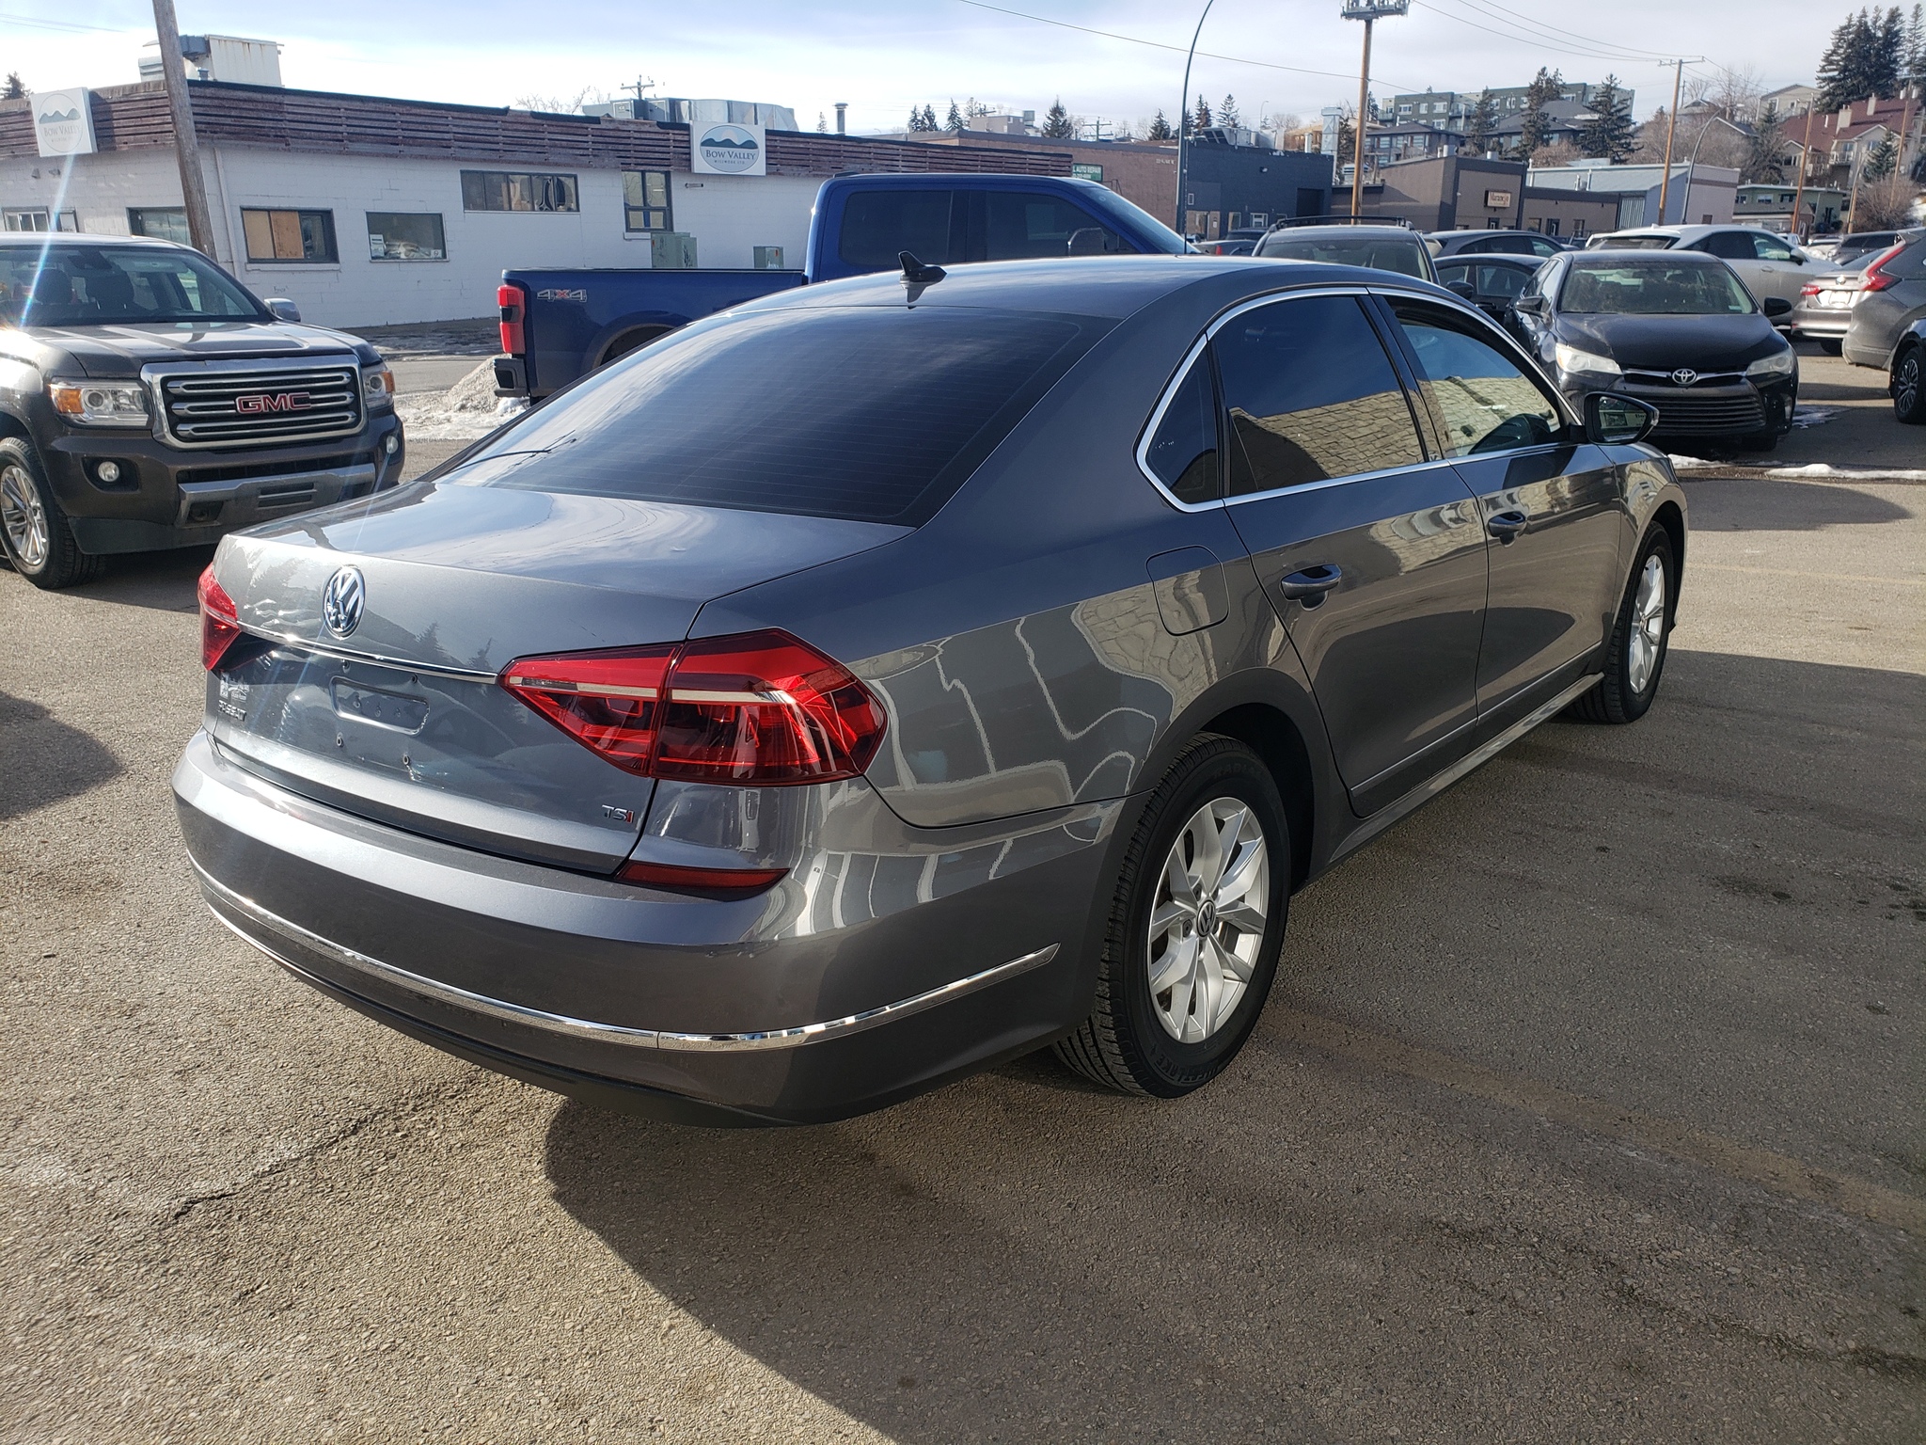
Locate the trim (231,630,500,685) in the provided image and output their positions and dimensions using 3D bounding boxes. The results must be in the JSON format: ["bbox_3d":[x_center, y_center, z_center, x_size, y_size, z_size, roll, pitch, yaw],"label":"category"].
[{"bbox_3d":[-0.922,-0.109,2.165,0.745,0.024,0.040,10,20,38],"label":"trim"}]

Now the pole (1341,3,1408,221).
[{"bbox_3d":[13.295,-20.011,48.422,2.200,11.000,0.600,3,17,16],"label":"pole"}]

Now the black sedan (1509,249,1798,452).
[{"bbox_3d":[5.800,-3.310,12.530,1.860,1.470,4.850,4,18,15],"label":"black sedan"}]

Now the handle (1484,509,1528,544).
[{"bbox_3d":[1.311,-0.476,3.497,0.065,0.070,0.245,11,21,38],"label":"handle"}]

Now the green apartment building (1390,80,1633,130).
[{"bbox_3d":[110.100,-117.500,289.700,38.000,13.000,26.000,14,22,42],"label":"green apartment building"}]

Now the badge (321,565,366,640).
[{"bbox_3d":[-0.923,-0.178,2.148,0.118,0.118,0.016,10,10,38],"label":"badge"}]

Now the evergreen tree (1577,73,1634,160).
[{"bbox_3d":[57.671,-53.615,130.000,5.300,10.500,5.300,6,18,24],"label":"evergreen tree"}]

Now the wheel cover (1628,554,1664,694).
[{"bbox_3d":[2.184,-0.322,4.716,0.100,0.450,0.450,10,20,35],"label":"wheel cover"}]

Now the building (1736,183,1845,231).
[{"bbox_3d":[89.700,-57.000,164.200,16.000,6.300,10.000,-8,18,-26],"label":"building"}]

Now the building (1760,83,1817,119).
[{"bbox_3d":[105.140,-76.956,183.261,10.000,7.500,11.000,8,19,30],"label":"building"}]

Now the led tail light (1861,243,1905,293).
[{"bbox_3d":[9.668,-4.767,15.200,0.400,0.520,0.320,5,18,22],"label":"led tail light"}]

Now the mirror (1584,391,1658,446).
[{"bbox_3d":[1.780,-0.820,3.887,0.210,0.150,0.150,10,20,38],"label":"mirror"}]

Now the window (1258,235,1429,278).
[{"bbox_3d":[2.900,-3.430,11.000,1.380,0.130,0.780,4,54,15],"label":"window"}]

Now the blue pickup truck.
[{"bbox_3d":[-0.090,-2.920,10.780,6.300,2.040,2.100,3,16,11],"label":"blue pickup truck"}]

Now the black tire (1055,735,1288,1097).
[{"bbox_3d":[0.371,0.343,2.683,0.220,0.662,0.662,11,21,38],"label":"black tire"}]

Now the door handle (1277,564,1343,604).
[{"bbox_3d":[0.640,-0.254,2.656,0.050,0.055,0.240,10,20,38],"label":"door handle"}]

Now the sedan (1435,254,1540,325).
[{"bbox_3d":[6.338,-5.036,17.899,4.600,1.450,1.800,3,17,17],"label":"sedan"}]

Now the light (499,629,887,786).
[{"bbox_3d":[-0.361,-0.057,1.910,0.520,0.210,0.250,11,21,38],"label":"light"}]

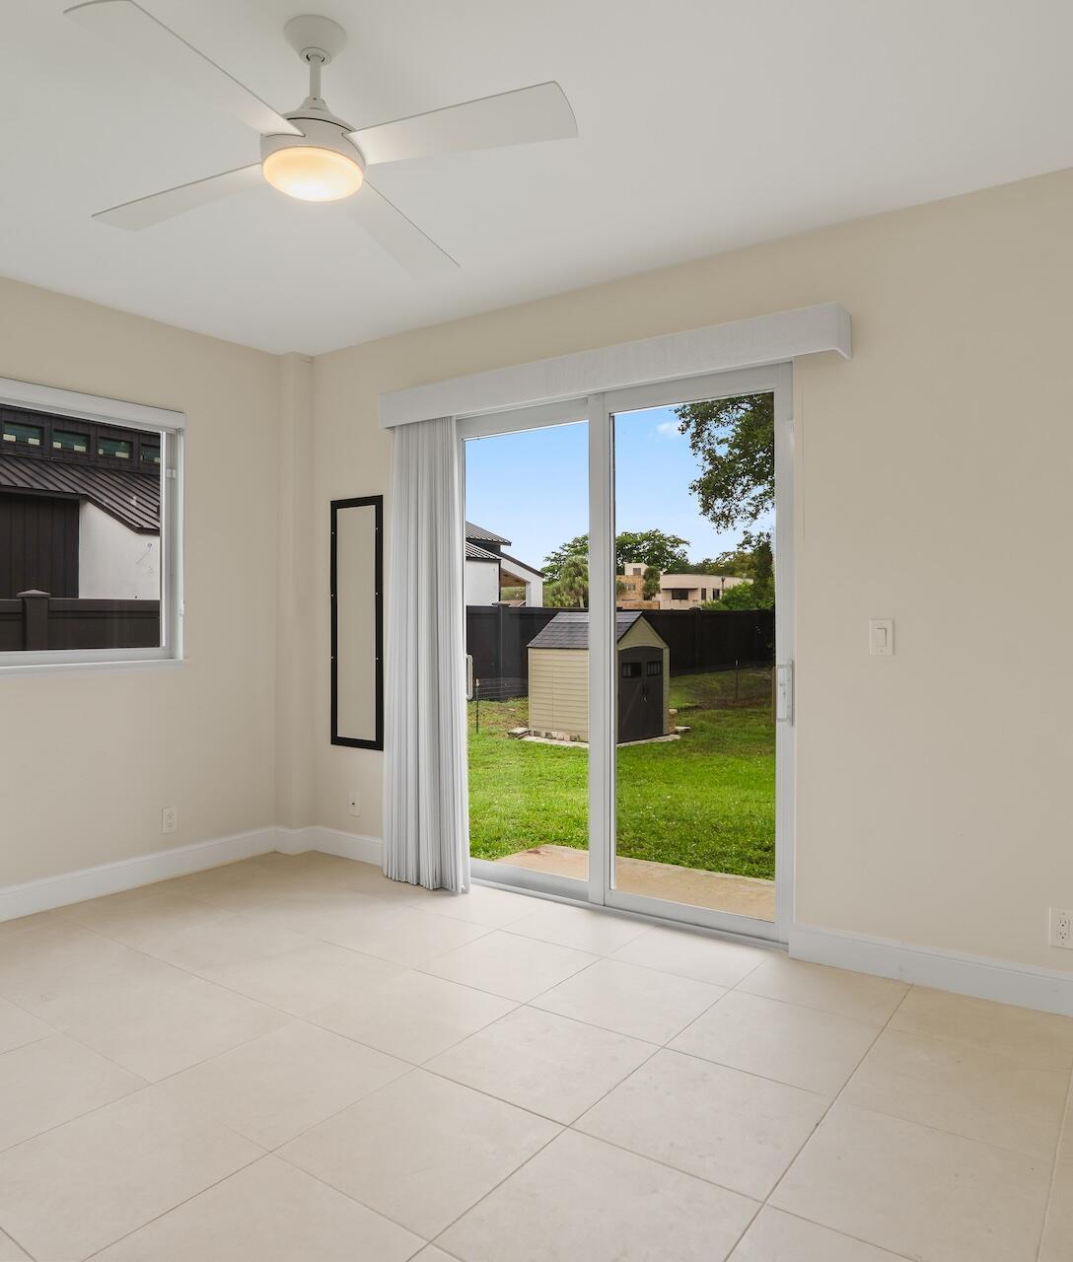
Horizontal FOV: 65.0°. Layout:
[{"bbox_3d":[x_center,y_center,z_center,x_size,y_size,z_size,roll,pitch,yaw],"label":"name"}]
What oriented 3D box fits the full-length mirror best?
[{"bbox_3d":[-0.922,-0.039,4.319,0.370,1.281,0.020,0,1,33],"label":"full-length mirror"}]

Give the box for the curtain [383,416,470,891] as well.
[{"bbox_3d":[-0.523,0.088,3.966,0.484,2.213,0.104,0,1,33],"label":"curtain"}]

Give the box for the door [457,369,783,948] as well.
[{"bbox_3d":[0.288,0.097,3.621,1.630,2.223,0.109,0,1,33],"label":"door"}]

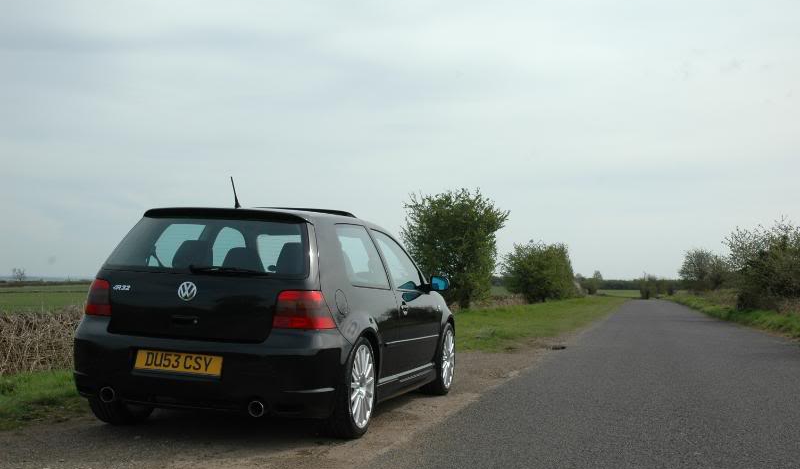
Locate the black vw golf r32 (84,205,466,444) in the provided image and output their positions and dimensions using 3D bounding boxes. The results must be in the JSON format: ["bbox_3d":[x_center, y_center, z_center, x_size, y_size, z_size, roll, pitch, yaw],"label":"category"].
[{"bbox_3d":[-0.689,0.583,7.249,1.800,1.430,4.160,1,-3,15],"label":"black vw golf r32"}]

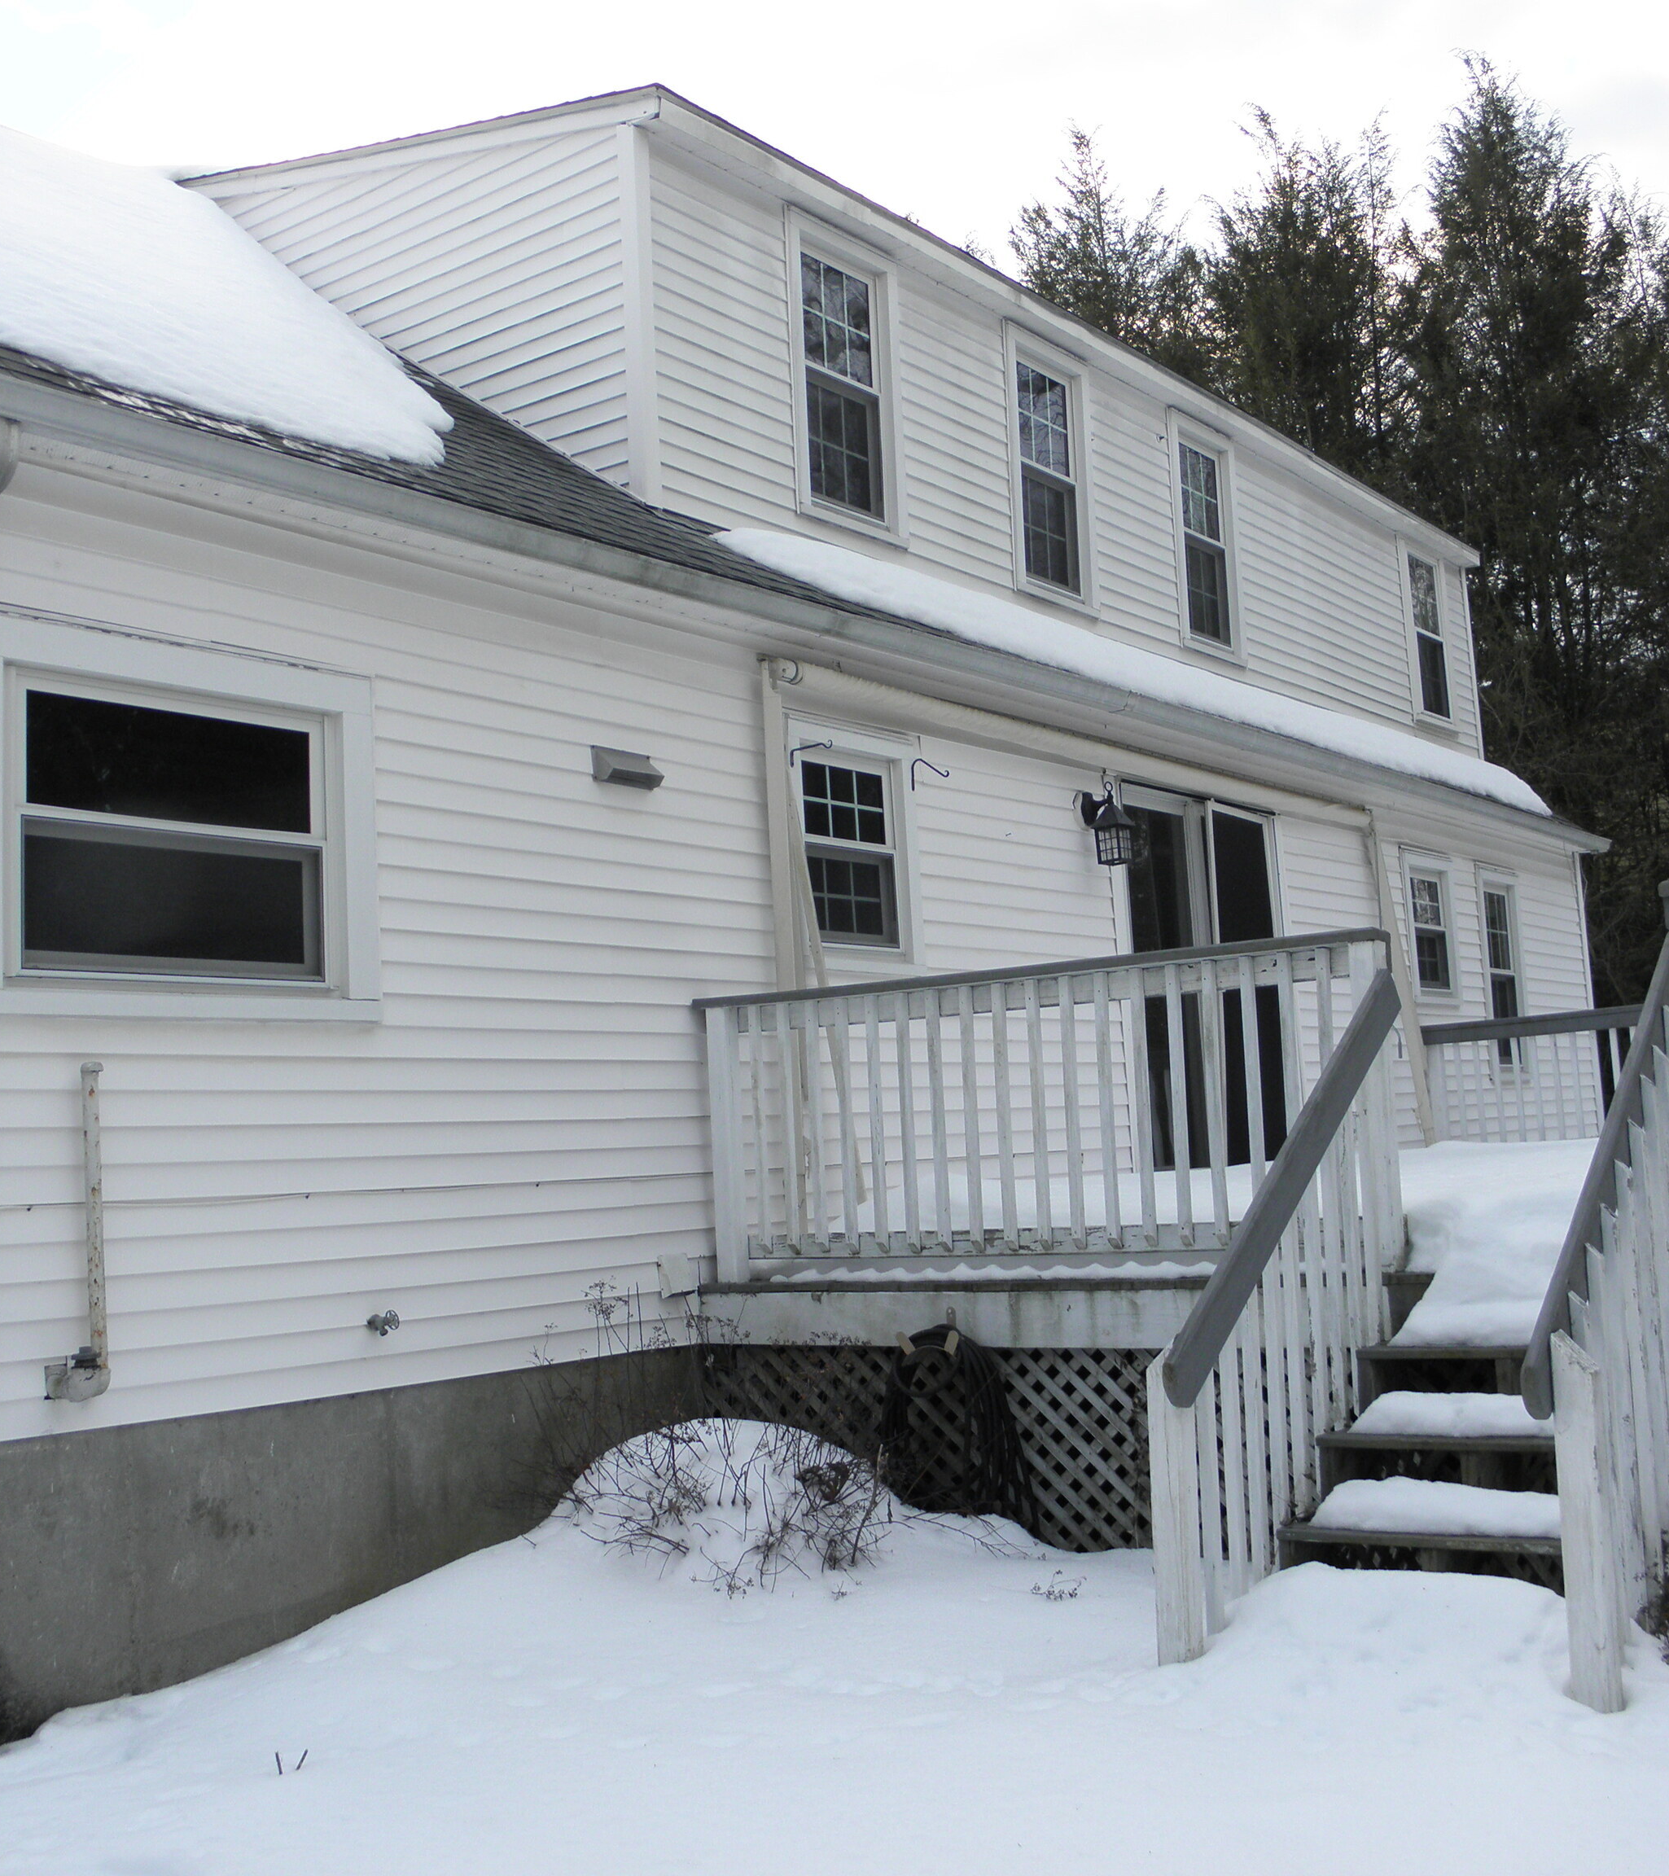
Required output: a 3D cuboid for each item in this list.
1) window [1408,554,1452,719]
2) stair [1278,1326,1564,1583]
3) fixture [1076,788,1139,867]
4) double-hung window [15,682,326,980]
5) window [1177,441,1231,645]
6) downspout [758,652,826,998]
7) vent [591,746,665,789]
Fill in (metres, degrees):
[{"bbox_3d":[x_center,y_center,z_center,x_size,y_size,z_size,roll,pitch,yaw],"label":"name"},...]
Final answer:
[{"bbox_3d":[4.599,-2.310,15.629,0.100,1.250,0.600,-8,-8,38],"label":"window"},{"bbox_3d":[1.686,1.298,5.073,0.900,0.620,0.880,-8,-8,38],"label":"stair"},{"bbox_3d":[1.335,-0.523,9.746,0.270,0.385,0.180,-8,-8,38],"label":"fixture"},{"bbox_3d":[-1.884,-0.301,5.864,0.090,0.860,1.085,-8,-8,38],"label":"double-hung window"},{"bbox_3d":[2.326,-2.497,12.786,0.100,1.290,0.590,-8,-8,38],"label":"window"},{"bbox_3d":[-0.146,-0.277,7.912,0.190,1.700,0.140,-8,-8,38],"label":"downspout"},{"bbox_3d":[-0.732,-0.615,7.289,0.095,0.140,0.310,-8,-8,38],"label":"vent"}]

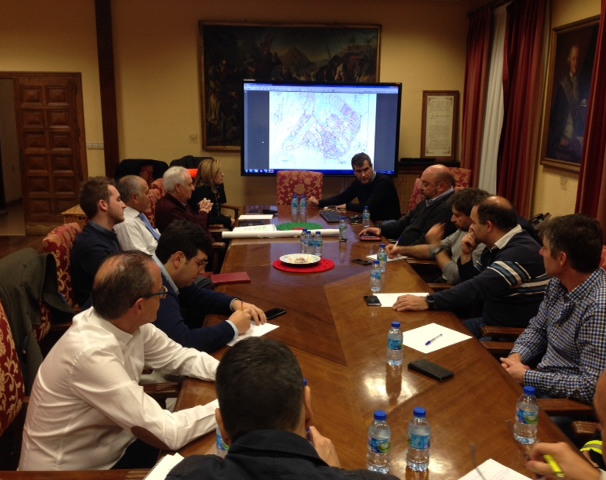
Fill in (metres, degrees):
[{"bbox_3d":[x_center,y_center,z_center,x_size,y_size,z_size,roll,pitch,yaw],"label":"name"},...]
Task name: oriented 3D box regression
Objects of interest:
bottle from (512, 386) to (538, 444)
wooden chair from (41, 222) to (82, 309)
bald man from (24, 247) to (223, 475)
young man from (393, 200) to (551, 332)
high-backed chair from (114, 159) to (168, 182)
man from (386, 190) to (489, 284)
[{"bbox_3d":[0.655,0.508,1.778,0.062,0.165,0.062,0,13,0],"label":"bottle"},{"bbox_3d":[-1.035,0.472,3.378,0.620,1.070,0.580,0,12,-1],"label":"wooden chair"},{"bbox_3d":[-0.517,0.636,2.131,0.720,1.250,0.560,3,13,12],"label":"bald man"},{"bbox_3d":[0.856,0.426,3.108,0.820,1.300,0.580,1,12,3],"label":"young man"},{"bbox_3d":[-1.982,-0.432,7.382,0.600,1.060,0.620,-2,13,-6],"label":"high-backed chair"},{"bbox_3d":[0.967,0.292,3.918,0.750,1.240,0.600,1,12,0],"label":"man"}]

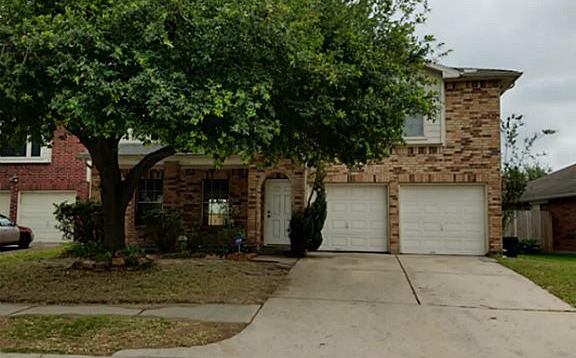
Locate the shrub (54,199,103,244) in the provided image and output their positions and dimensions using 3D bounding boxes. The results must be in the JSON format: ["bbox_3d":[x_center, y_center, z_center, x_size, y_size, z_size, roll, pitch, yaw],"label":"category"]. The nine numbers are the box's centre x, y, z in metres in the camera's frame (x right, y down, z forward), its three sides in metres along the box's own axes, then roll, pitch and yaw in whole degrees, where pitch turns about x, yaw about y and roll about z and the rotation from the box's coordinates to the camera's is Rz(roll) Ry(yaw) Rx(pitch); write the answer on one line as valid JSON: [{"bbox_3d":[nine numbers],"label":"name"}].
[{"bbox_3d":[-6.776,1.394,18.700,1.600,1.459,1.450,0,-4,13],"label":"shrub"}]

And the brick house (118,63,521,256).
[{"bbox_3d":[1.138,-0.882,22.881,13.950,7.000,9.800,0,-4,13],"label":"brick house"}]

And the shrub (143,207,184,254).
[{"bbox_3d":[-3.928,1.625,18.200,1.350,1.452,1.300,0,-4,13],"label":"shrub"}]

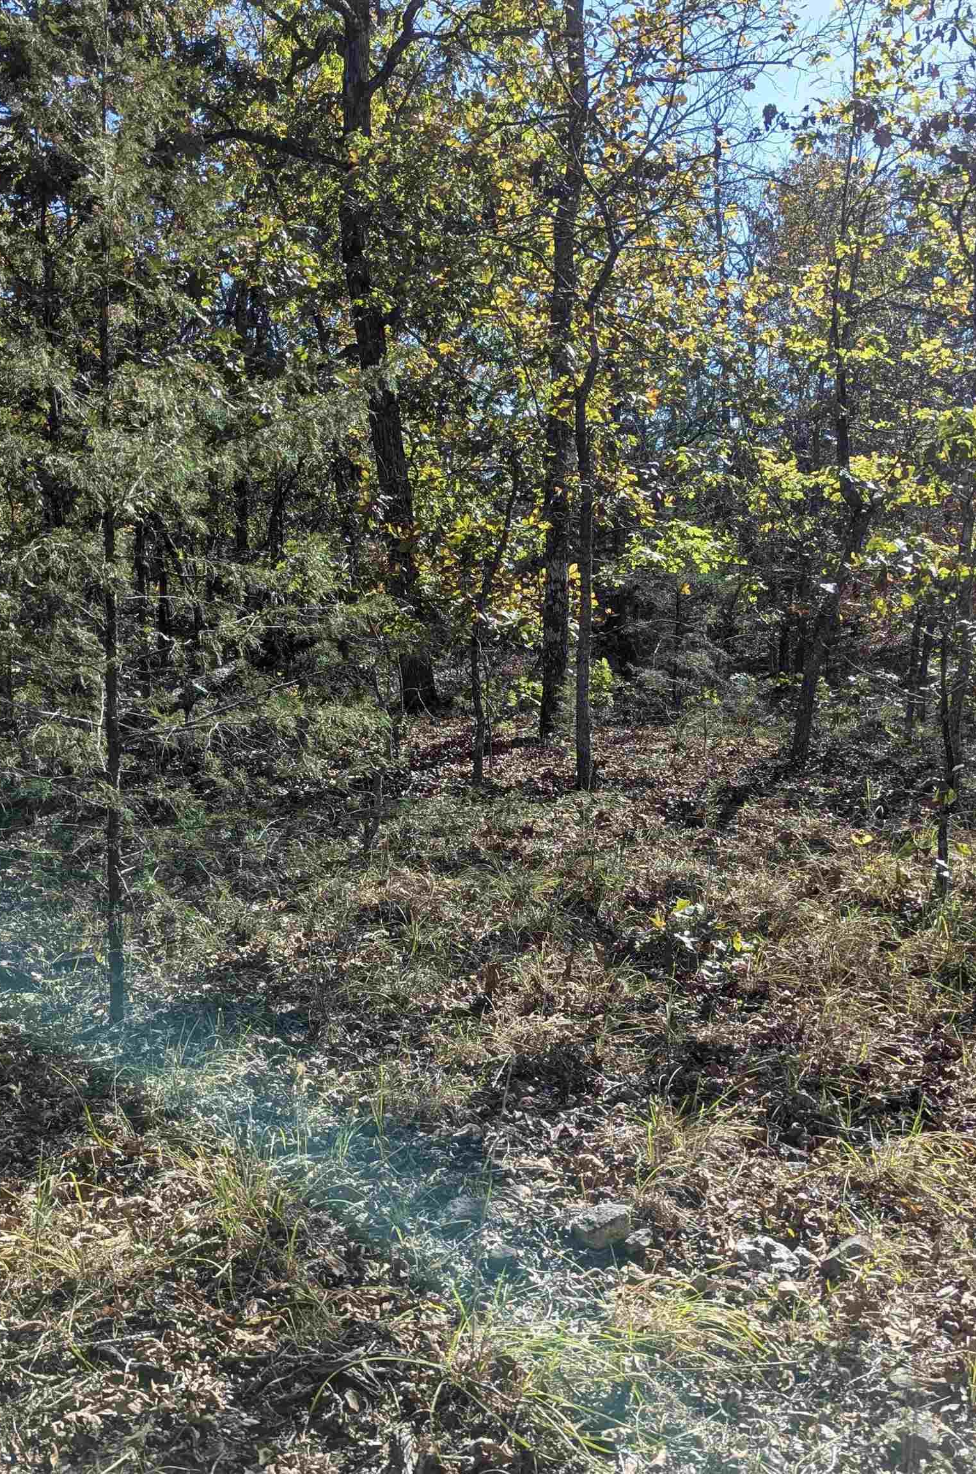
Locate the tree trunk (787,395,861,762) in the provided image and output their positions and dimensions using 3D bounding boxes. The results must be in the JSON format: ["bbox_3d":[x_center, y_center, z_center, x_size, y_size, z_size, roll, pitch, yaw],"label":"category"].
[{"bbox_3d":[3.451,-1.576,13.998,0.643,3.785,0.450,1,5,14],"label":"tree trunk"}]

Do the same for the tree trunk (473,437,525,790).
[{"bbox_3d":[0.091,-1.109,12.520,0.467,3.115,0.330,0,5,0],"label":"tree trunk"}]

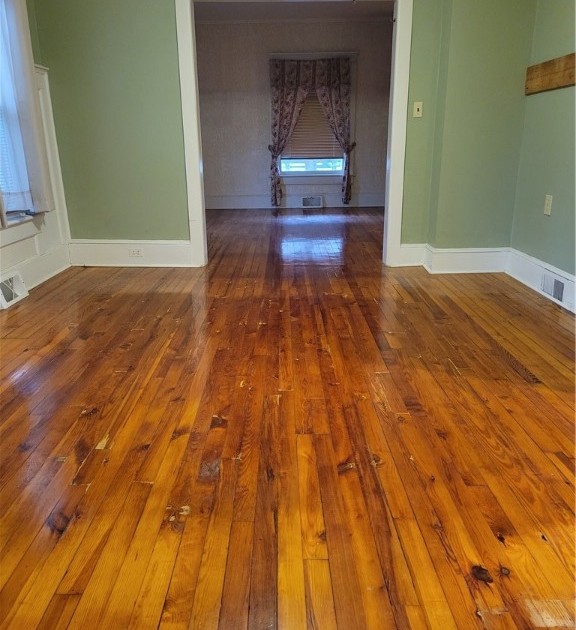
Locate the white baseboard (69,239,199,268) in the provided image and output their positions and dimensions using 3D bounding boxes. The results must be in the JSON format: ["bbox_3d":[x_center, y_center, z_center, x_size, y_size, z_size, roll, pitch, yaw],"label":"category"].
[{"bbox_3d":[-1.329,-0.522,4.903,1.011,0.235,0.030,0,17,-1],"label":"white baseboard"}]

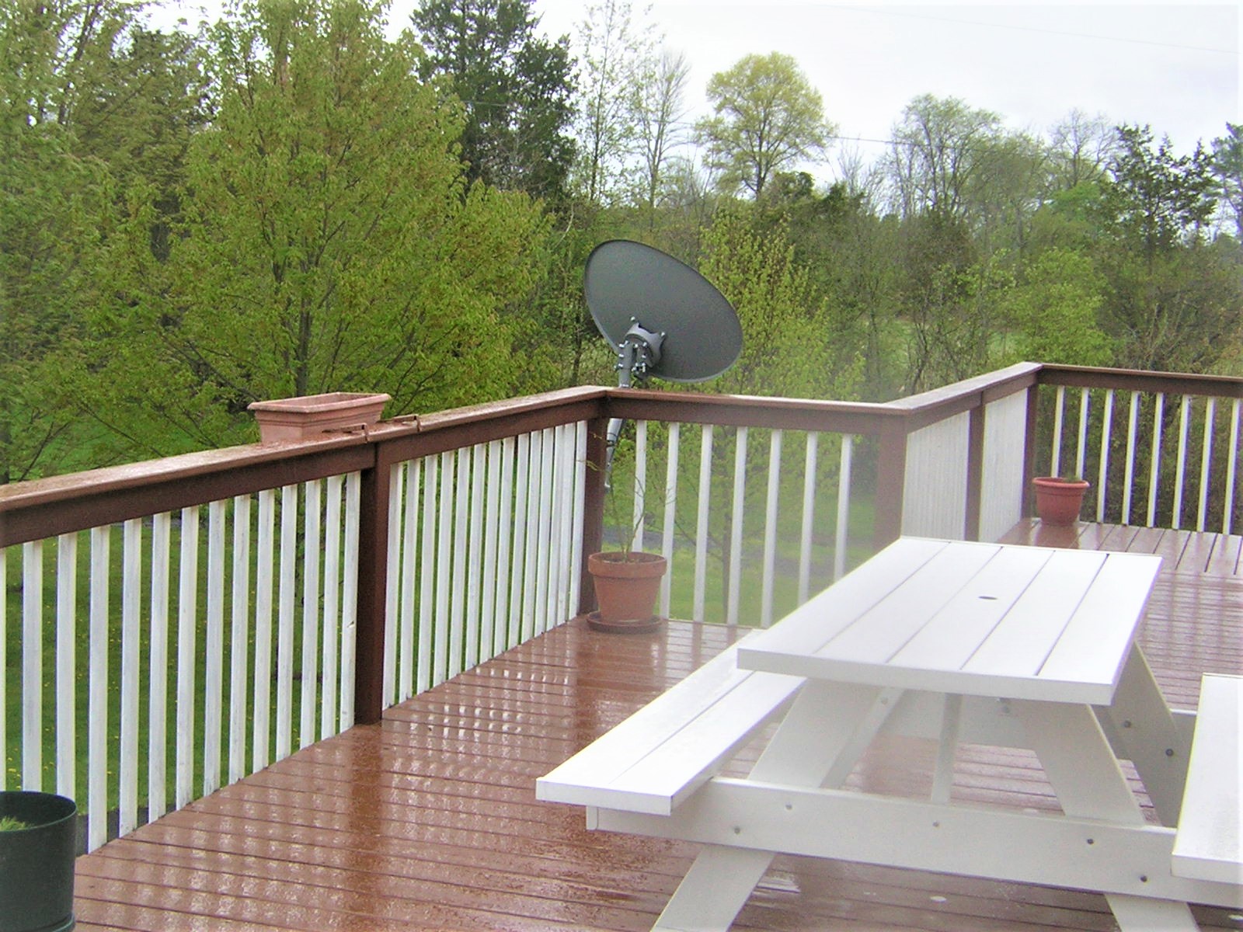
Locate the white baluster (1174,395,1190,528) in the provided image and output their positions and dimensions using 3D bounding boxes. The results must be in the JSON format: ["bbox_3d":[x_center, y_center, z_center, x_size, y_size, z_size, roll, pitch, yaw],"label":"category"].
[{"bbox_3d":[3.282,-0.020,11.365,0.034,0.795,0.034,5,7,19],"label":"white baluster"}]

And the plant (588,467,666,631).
[{"bbox_3d":[0.029,0.326,7.828,0.325,0.650,0.325,2,7,0],"label":"plant"}]

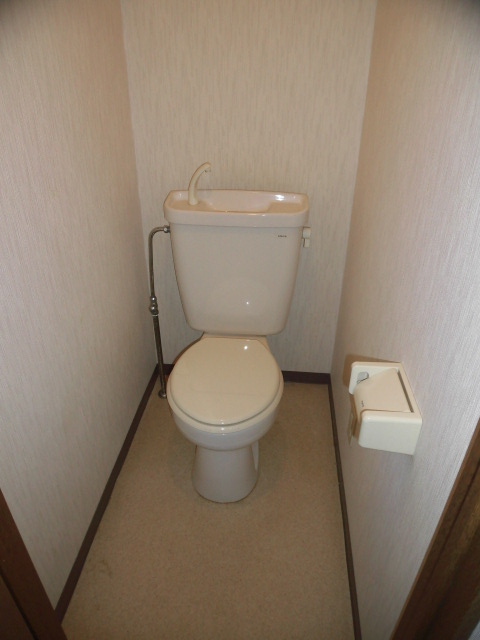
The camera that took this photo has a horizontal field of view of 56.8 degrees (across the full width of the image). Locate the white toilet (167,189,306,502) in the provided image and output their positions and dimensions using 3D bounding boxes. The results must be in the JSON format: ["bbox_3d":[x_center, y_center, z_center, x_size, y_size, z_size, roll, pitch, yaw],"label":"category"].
[{"bbox_3d":[-0.025,0.088,1.525,0.472,0.862,0.715,2,30,3],"label":"white toilet"}]

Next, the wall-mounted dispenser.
[{"bbox_3d":[0.267,0.162,0.848,0.102,0.085,0.161,3,30,5],"label":"wall-mounted dispenser"}]

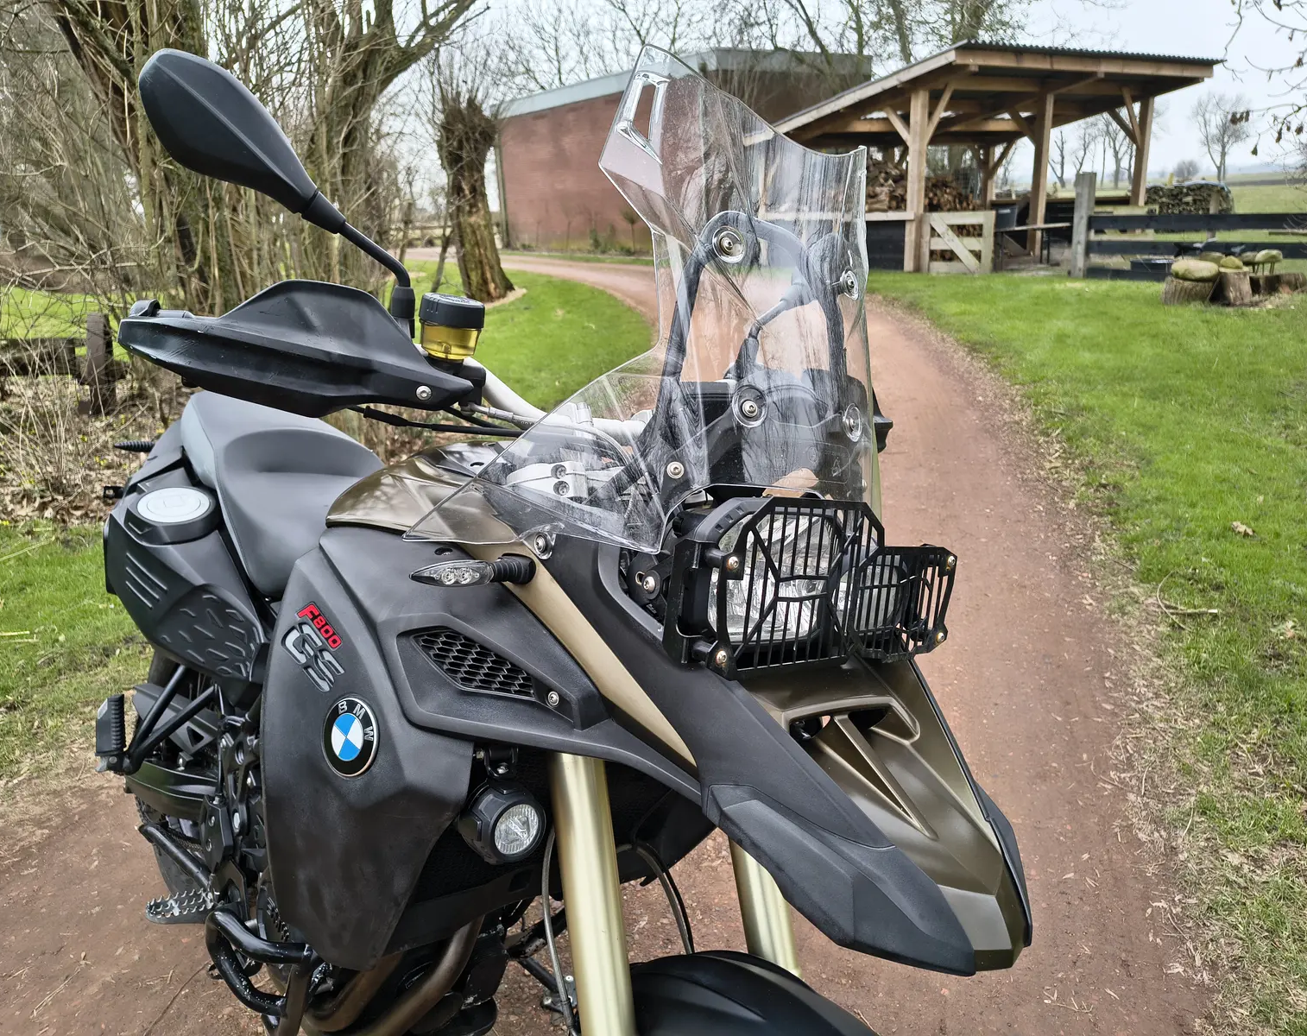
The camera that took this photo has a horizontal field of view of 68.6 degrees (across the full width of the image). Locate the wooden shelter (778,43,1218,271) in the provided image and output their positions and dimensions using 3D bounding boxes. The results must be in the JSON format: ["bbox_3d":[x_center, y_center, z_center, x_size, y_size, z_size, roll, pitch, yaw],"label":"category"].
[{"bbox_3d":[6.421,-7.133,19.509,7.400,3.445,5.450,-14,21,-30],"label":"wooden shelter"}]

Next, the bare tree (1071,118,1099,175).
[{"bbox_3d":[54.017,-46.445,120.000,4.500,9.800,4.500,-2,18,0],"label":"bare tree"}]

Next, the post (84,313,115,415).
[{"bbox_3d":[-3.988,-1.107,6.893,0.115,0.740,0.105,-7,22,-32],"label":"post"}]

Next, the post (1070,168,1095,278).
[{"bbox_3d":[6.379,-4.367,14.224,0.150,1.480,0.190,-10,20,-22],"label":"post"}]

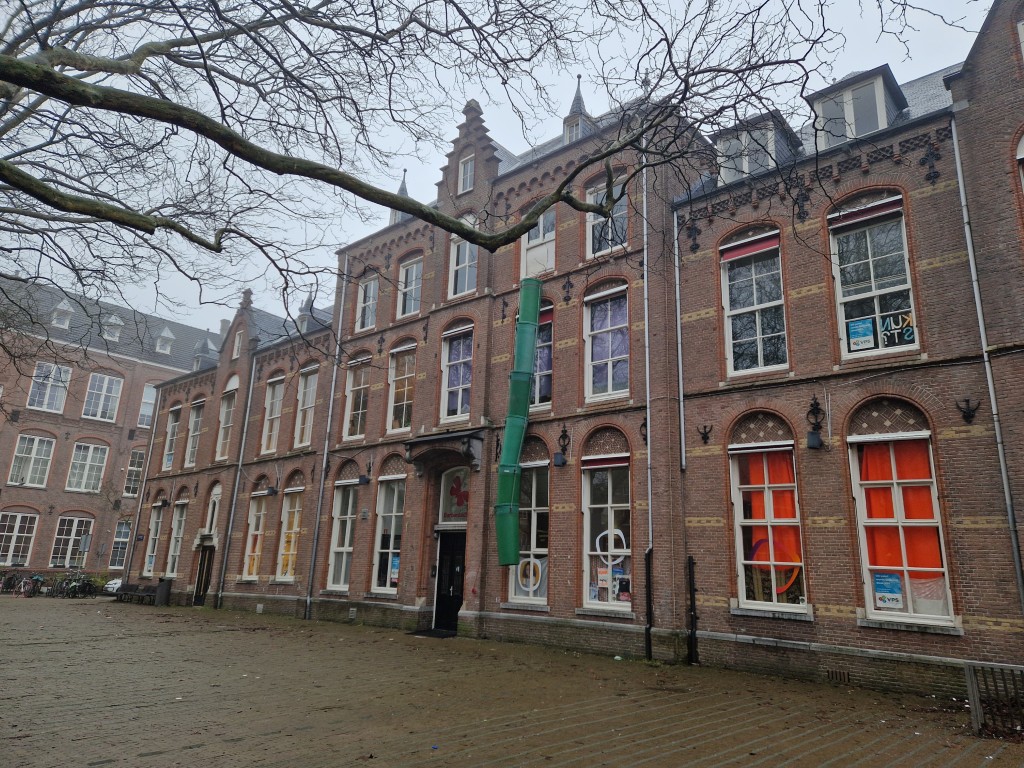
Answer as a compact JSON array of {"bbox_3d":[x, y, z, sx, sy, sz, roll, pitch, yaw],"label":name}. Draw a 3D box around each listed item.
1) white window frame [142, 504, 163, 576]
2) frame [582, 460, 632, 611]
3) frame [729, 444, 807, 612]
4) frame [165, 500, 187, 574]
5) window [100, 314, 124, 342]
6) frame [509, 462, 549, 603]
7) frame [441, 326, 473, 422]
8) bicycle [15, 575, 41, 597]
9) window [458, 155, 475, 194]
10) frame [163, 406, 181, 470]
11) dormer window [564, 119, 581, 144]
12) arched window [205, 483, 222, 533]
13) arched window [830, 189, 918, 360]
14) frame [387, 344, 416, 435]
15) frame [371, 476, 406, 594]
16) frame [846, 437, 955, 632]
[{"bbox_3d":[-16.256,7.071,30.897,1.200,3.157,0.180,-11,-20,40],"label":"white window frame"},{"bbox_3d":[2.027,3.210,14.604,1.250,3.132,0.150,-11,-19,41],"label":"frame"},{"bbox_3d":[4.706,2.618,12.620,1.260,3.027,0.150,-11,-19,41],"label":"frame"},{"bbox_3d":[-14.392,6.706,29.431,0.950,3.065,0.220,-11,-20,40],"label":"frame"},{"bbox_3d":[-24.712,-3.332,41.808,1.200,1.710,1.107,-11,-20,40],"label":"window"},{"bbox_3d":[0.462,3.723,17.095,1.210,3.368,0.220,-11,-20,40],"label":"frame"},{"bbox_3d":[-1.537,-0.264,19.163,1.250,2.631,0.180,-11,-20,40],"label":"frame"},{"bbox_3d":[-24.416,10.154,34.288,1.750,1.100,0.600,-10,-19,37],"label":"bicycle"},{"bbox_3d":[-1.324,-6.224,20.198,0.730,1.144,0.150,-11,-19,41],"label":"window"},{"bbox_3d":[-16.011,2.608,32.030,1.200,2.941,0.180,-11,-20,40],"label":"frame"},{"bbox_3d":[1.689,-6.937,18.700,0.520,0.702,0.140,-11,-20,40],"label":"dormer window"},{"bbox_3d":[-11.786,4.876,26.878,0.850,1.962,0.200,-11,-19,41],"label":"arched window"},{"bbox_3d":[7.148,-2.170,13.522,1.276,3.253,0.220,-11,-19,38],"label":"arched window"},{"bbox_3d":[-3.412,0.169,21.116,1.250,2.703,0.180,-11,-20,40],"label":"frame"},{"bbox_3d":[-3.681,4.540,20.562,1.138,3.360,0.220,-11,-20,40],"label":"frame"},{"bbox_3d":[6.340,2.332,11.184,1.260,3.027,0.150,-11,-19,41],"label":"frame"}]

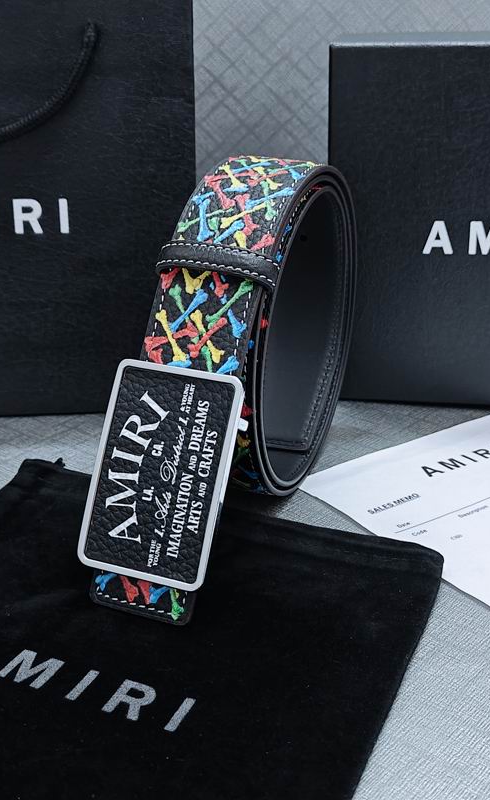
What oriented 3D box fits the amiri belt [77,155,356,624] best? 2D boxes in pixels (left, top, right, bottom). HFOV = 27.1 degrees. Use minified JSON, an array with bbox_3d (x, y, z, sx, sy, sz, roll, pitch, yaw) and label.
[{"bbox_3d":[-0.003,-0.019,0.402,0.048,0.137,0.180,9,25,22],"label":"amiri belt"}]

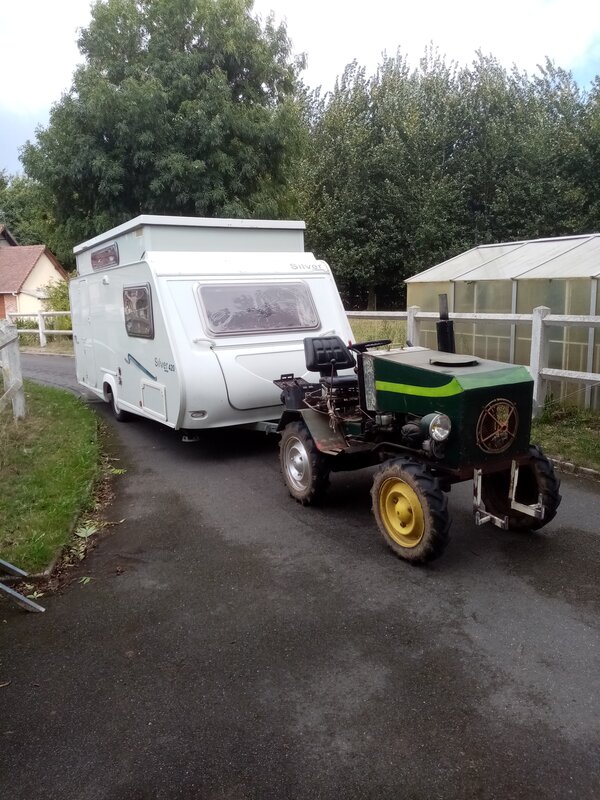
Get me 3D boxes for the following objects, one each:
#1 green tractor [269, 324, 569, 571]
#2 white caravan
[{"bbox_3d":[0.653,0.087,4.205,1.060,1.400,2.220,-6,11,-29],"label":"green tractor"},{"bbox_3d":[-1.346,-0.905,7.643,2.000,2.368,4.780,-8,11,-30],"label":"white caravan"}]

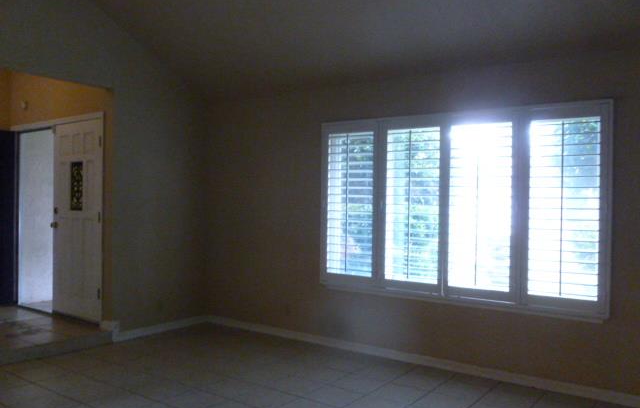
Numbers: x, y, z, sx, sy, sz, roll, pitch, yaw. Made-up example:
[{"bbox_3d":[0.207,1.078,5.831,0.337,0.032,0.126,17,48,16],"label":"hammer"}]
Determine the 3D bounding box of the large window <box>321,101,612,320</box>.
[{"bbox_3d":[1.001,0.019,4.263,2.472,1.536,0.120,1,0,37],"label":"large window"}]

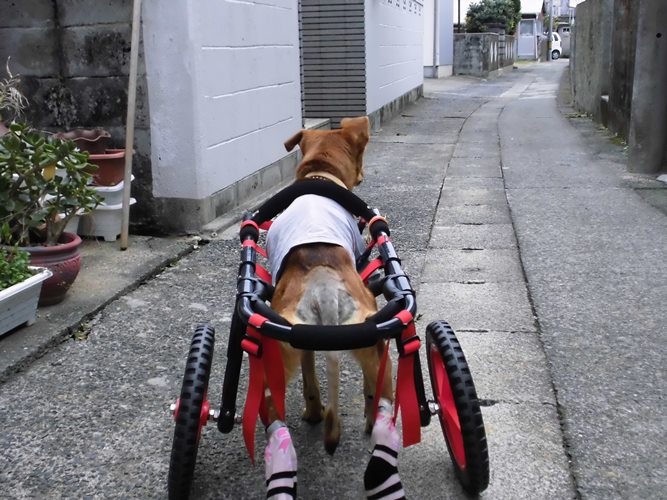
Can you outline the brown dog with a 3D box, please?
[{"bbox_3d":[0.002,0.083,1.752,0.250,0.650,0.700,-1,14,0],"label":"brown dog"}]

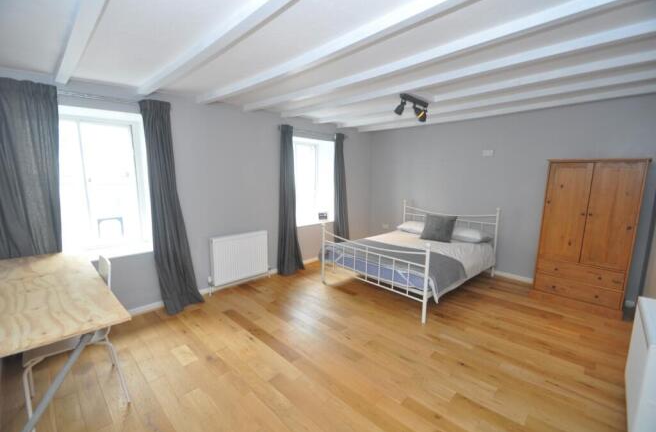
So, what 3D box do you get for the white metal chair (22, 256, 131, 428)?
[{"bbox_3d":[-1.682,0.796,1.803,0.471,0.902,0.461,-8,12,-44],"label":"white metal chair"}]

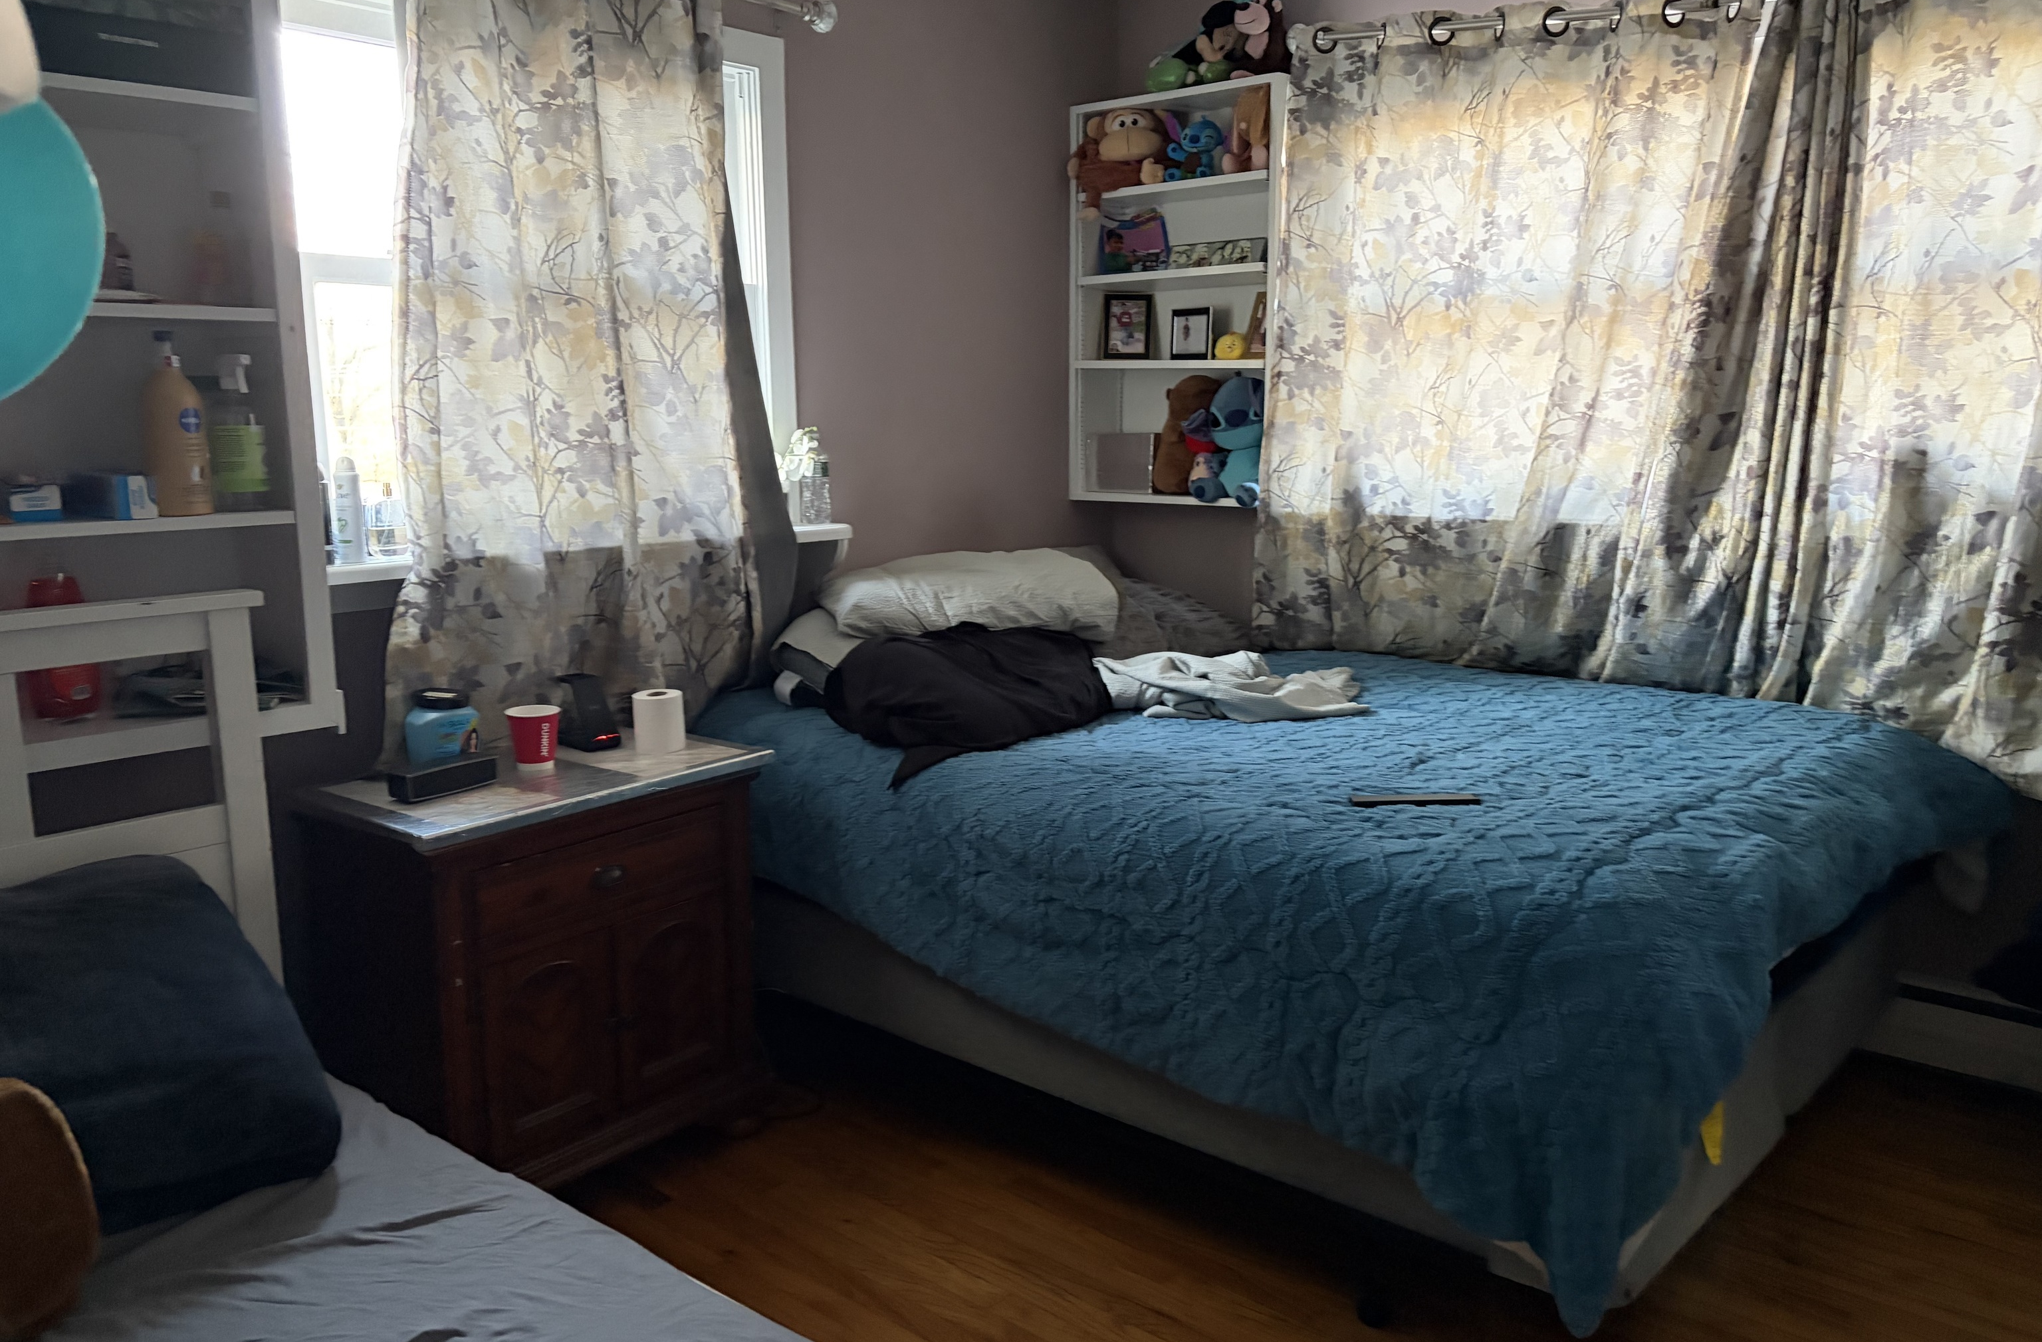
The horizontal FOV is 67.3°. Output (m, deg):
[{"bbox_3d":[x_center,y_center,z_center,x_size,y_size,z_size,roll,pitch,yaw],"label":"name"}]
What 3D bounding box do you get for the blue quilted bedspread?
[{"bbox_3d":[0.507,0.449,3.062,2.020,0.705,1.460,8,13,40],"label":"blue quilted bedspread"}]

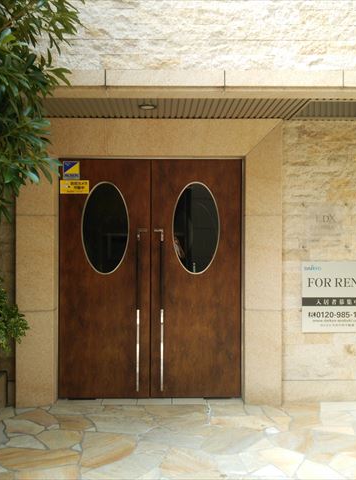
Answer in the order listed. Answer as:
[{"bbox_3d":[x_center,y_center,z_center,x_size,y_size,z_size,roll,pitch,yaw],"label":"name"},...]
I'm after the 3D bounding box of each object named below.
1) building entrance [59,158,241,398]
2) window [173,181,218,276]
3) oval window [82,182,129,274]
[{"bbox_3d":[-0.264,0.365,5.220,1.718,2.258,0.100,0,0,-2],"label":"building entrance"},{"bbox_3d":[0.172,-0.109,5.246,0.445,0.873,0.050,0,0,-2],"label":"window"},{"bbox_3d":[-0.678,-0.108,5.219,0.443,0.869,0.050,0,0,-2],"label":"oval window"}]

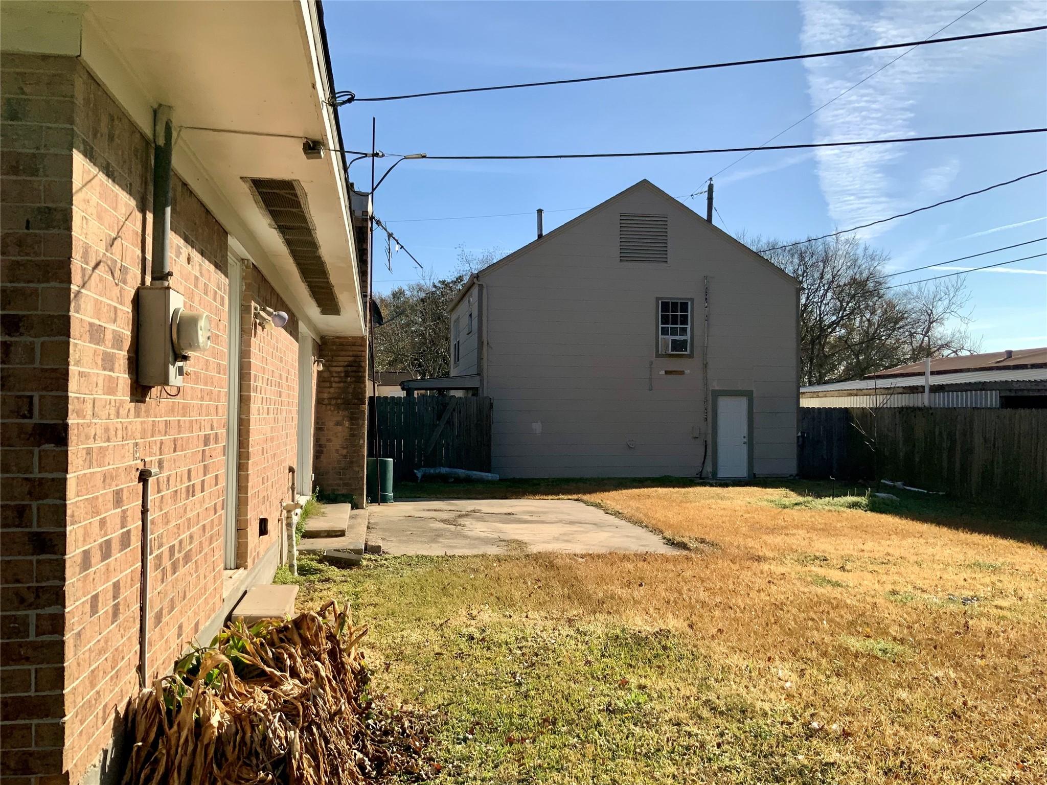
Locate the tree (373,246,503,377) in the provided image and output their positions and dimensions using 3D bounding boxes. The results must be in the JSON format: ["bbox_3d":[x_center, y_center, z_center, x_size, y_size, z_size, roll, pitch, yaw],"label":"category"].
[{"bbox_3d":[-4.103,-2.051,39.894,6.267,9.291,6.267,0,-1,0],"label":"tree"}]

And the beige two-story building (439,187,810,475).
[{"bbox_3d":[2.300,-1.487,25.057,8.386,7.373,7.700,0,-1,-10],"label":"beige two-story building"}]

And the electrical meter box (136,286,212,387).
[{"bbox_3d":[-1.331,-0.205,3.386,0.232,0.366,0.210,0,-1,-9],"label":"electrical meter box"}]

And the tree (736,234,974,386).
[{"bbox_3d":[16.097,-2.470,41.882,11.437,10.377,11.437,0,-1,0],"label":"tree"}]

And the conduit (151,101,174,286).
[{"bbox_3d":[-1.396,-0.759,3.388,0.068,0.690,0.068,0,-1,-9],"label":"conduit"}]

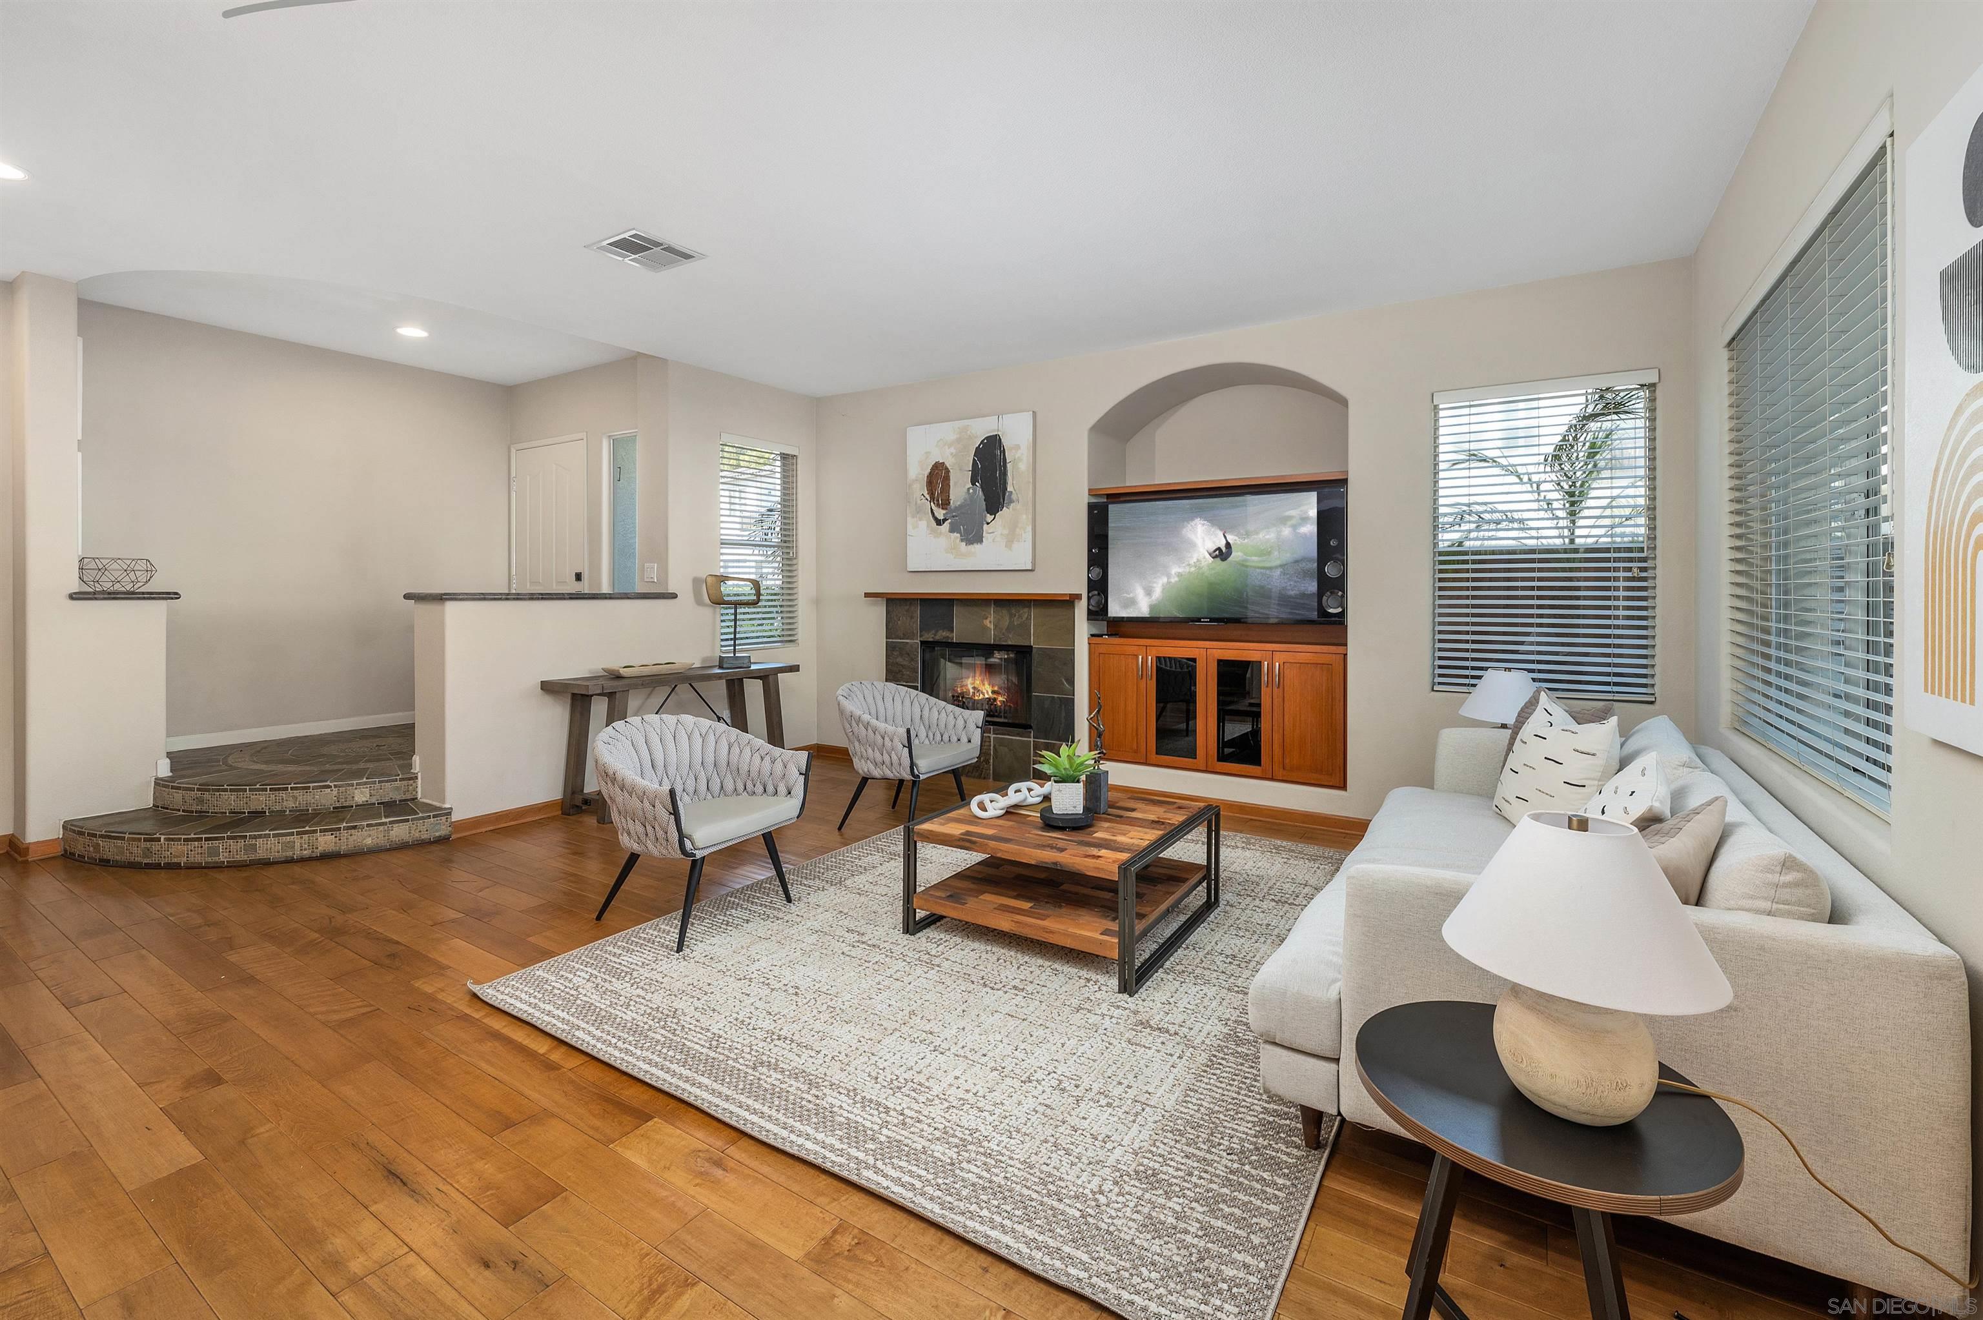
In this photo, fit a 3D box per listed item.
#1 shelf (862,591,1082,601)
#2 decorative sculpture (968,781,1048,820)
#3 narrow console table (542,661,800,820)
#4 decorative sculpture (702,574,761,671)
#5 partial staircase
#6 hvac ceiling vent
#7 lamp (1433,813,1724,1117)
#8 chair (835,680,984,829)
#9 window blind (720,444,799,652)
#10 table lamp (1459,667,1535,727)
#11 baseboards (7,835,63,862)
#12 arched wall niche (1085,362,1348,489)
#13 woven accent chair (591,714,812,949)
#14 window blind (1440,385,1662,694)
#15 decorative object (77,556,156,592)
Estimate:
[{"bbox_3d":[-0.176,-0.424,5.509,1.660,0.060,0.180,2,4,33],"label":"shelf"},{"bbox_3d":[0.125,0.531,3.270,0.440,0.105,0.140,-3,4,-36],"label":"decorative sculpture"},{"bbox_3d":[-1.892,0.456,5.071,0.400,0.760,1.490,2,4,32],"label":"narrow console table"},{"bbox_3d":[-1.663,-0.246,5.328,0.110,0.600,0.400,2,4,33],"label":"decorative sculpture"},{"bbox_3d":[-3.939,0.729,4.566,1.580,0.320,2.050,-2,4,-35],"label":"partial staircase"},{"bbox_3d":[-1.502,-1.774,3.607,0.355,0.030,0.360,2,4,32],"label":"hvac ceiling vent"},{"bbox_3d":[0.903,0.464,1.273,0.360,0.424,0.360,2,4,32],"label":"lamp"},{"bbox_3d":[-0.478,0.516,4.395,0.650,0.750,0.670,2,4,32],"label":"chair"},{"bbox_3d":[-1.663,-0.816,5.917,0.070,1.480,0.740,2,4,33],"label":"window blind"},{"bbox_3d":[2.301,0.268,3.700,0.355,0.470,0.355,2,4,32],"label":"table lamp"},{"bbox_3d":[-4.576,0.890,3.955,0.140,0.095,0.220,2,4,33],"label":"baseboards"},{"bbox_3d":[1.374,-1.347,4.923,1.500,0.670,0.550,2,4,33],"label":"arched wall niche"},{"bbox_3d":[-1.193,0.613,3.274,0.650,0.740,0.670,2,4,32],"label":"woven accent chair"},{"bbox_3d":[2.551,-0.561,3.852,0.880,1.480,0.070,2,4,33],"label":"window blind"},{"bbox_3d":[-4.444,-0.433,4.200,0.280,0.175,0.280,2,4,32],"label":"decorative object"}]

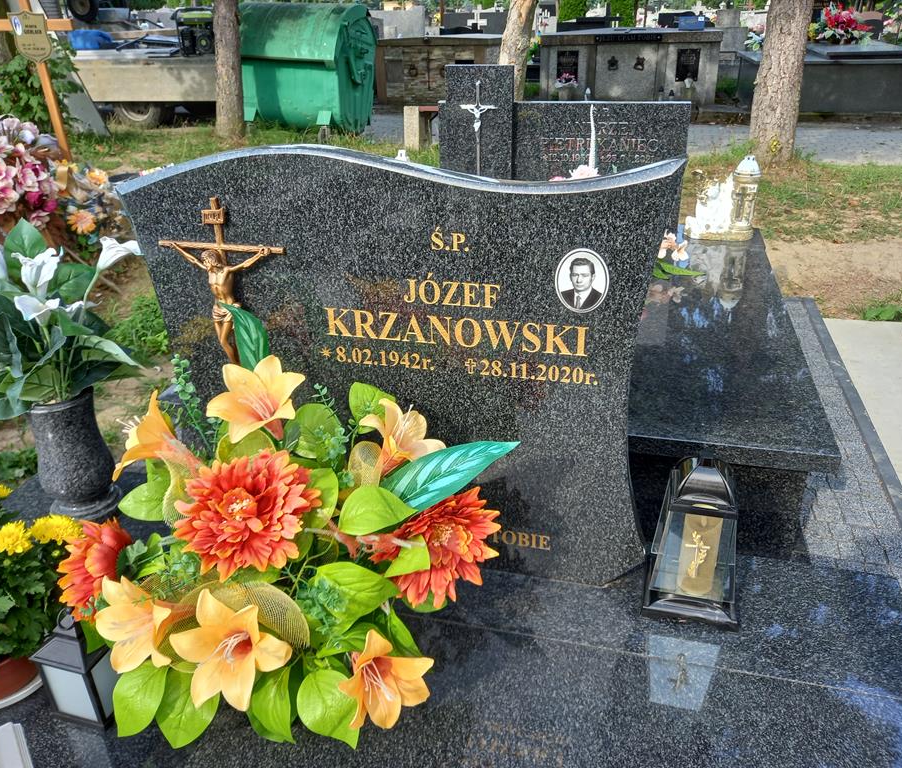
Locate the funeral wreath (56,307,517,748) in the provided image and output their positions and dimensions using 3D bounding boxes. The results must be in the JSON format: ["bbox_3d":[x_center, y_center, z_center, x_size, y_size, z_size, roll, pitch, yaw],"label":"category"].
[{"bbox_3d":[-0.239,0.248,1.155,0.600,0.540,0.400,5,29,13],"label":"funeral wreath"}]

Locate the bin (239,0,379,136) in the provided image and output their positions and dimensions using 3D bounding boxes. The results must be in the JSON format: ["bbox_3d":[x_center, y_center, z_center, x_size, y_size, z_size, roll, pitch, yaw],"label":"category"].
[{"bbox_3d":[-1.665,-3.650,8.670,1.270,1.420,1.080,8,29,18],"label":"bin"}]

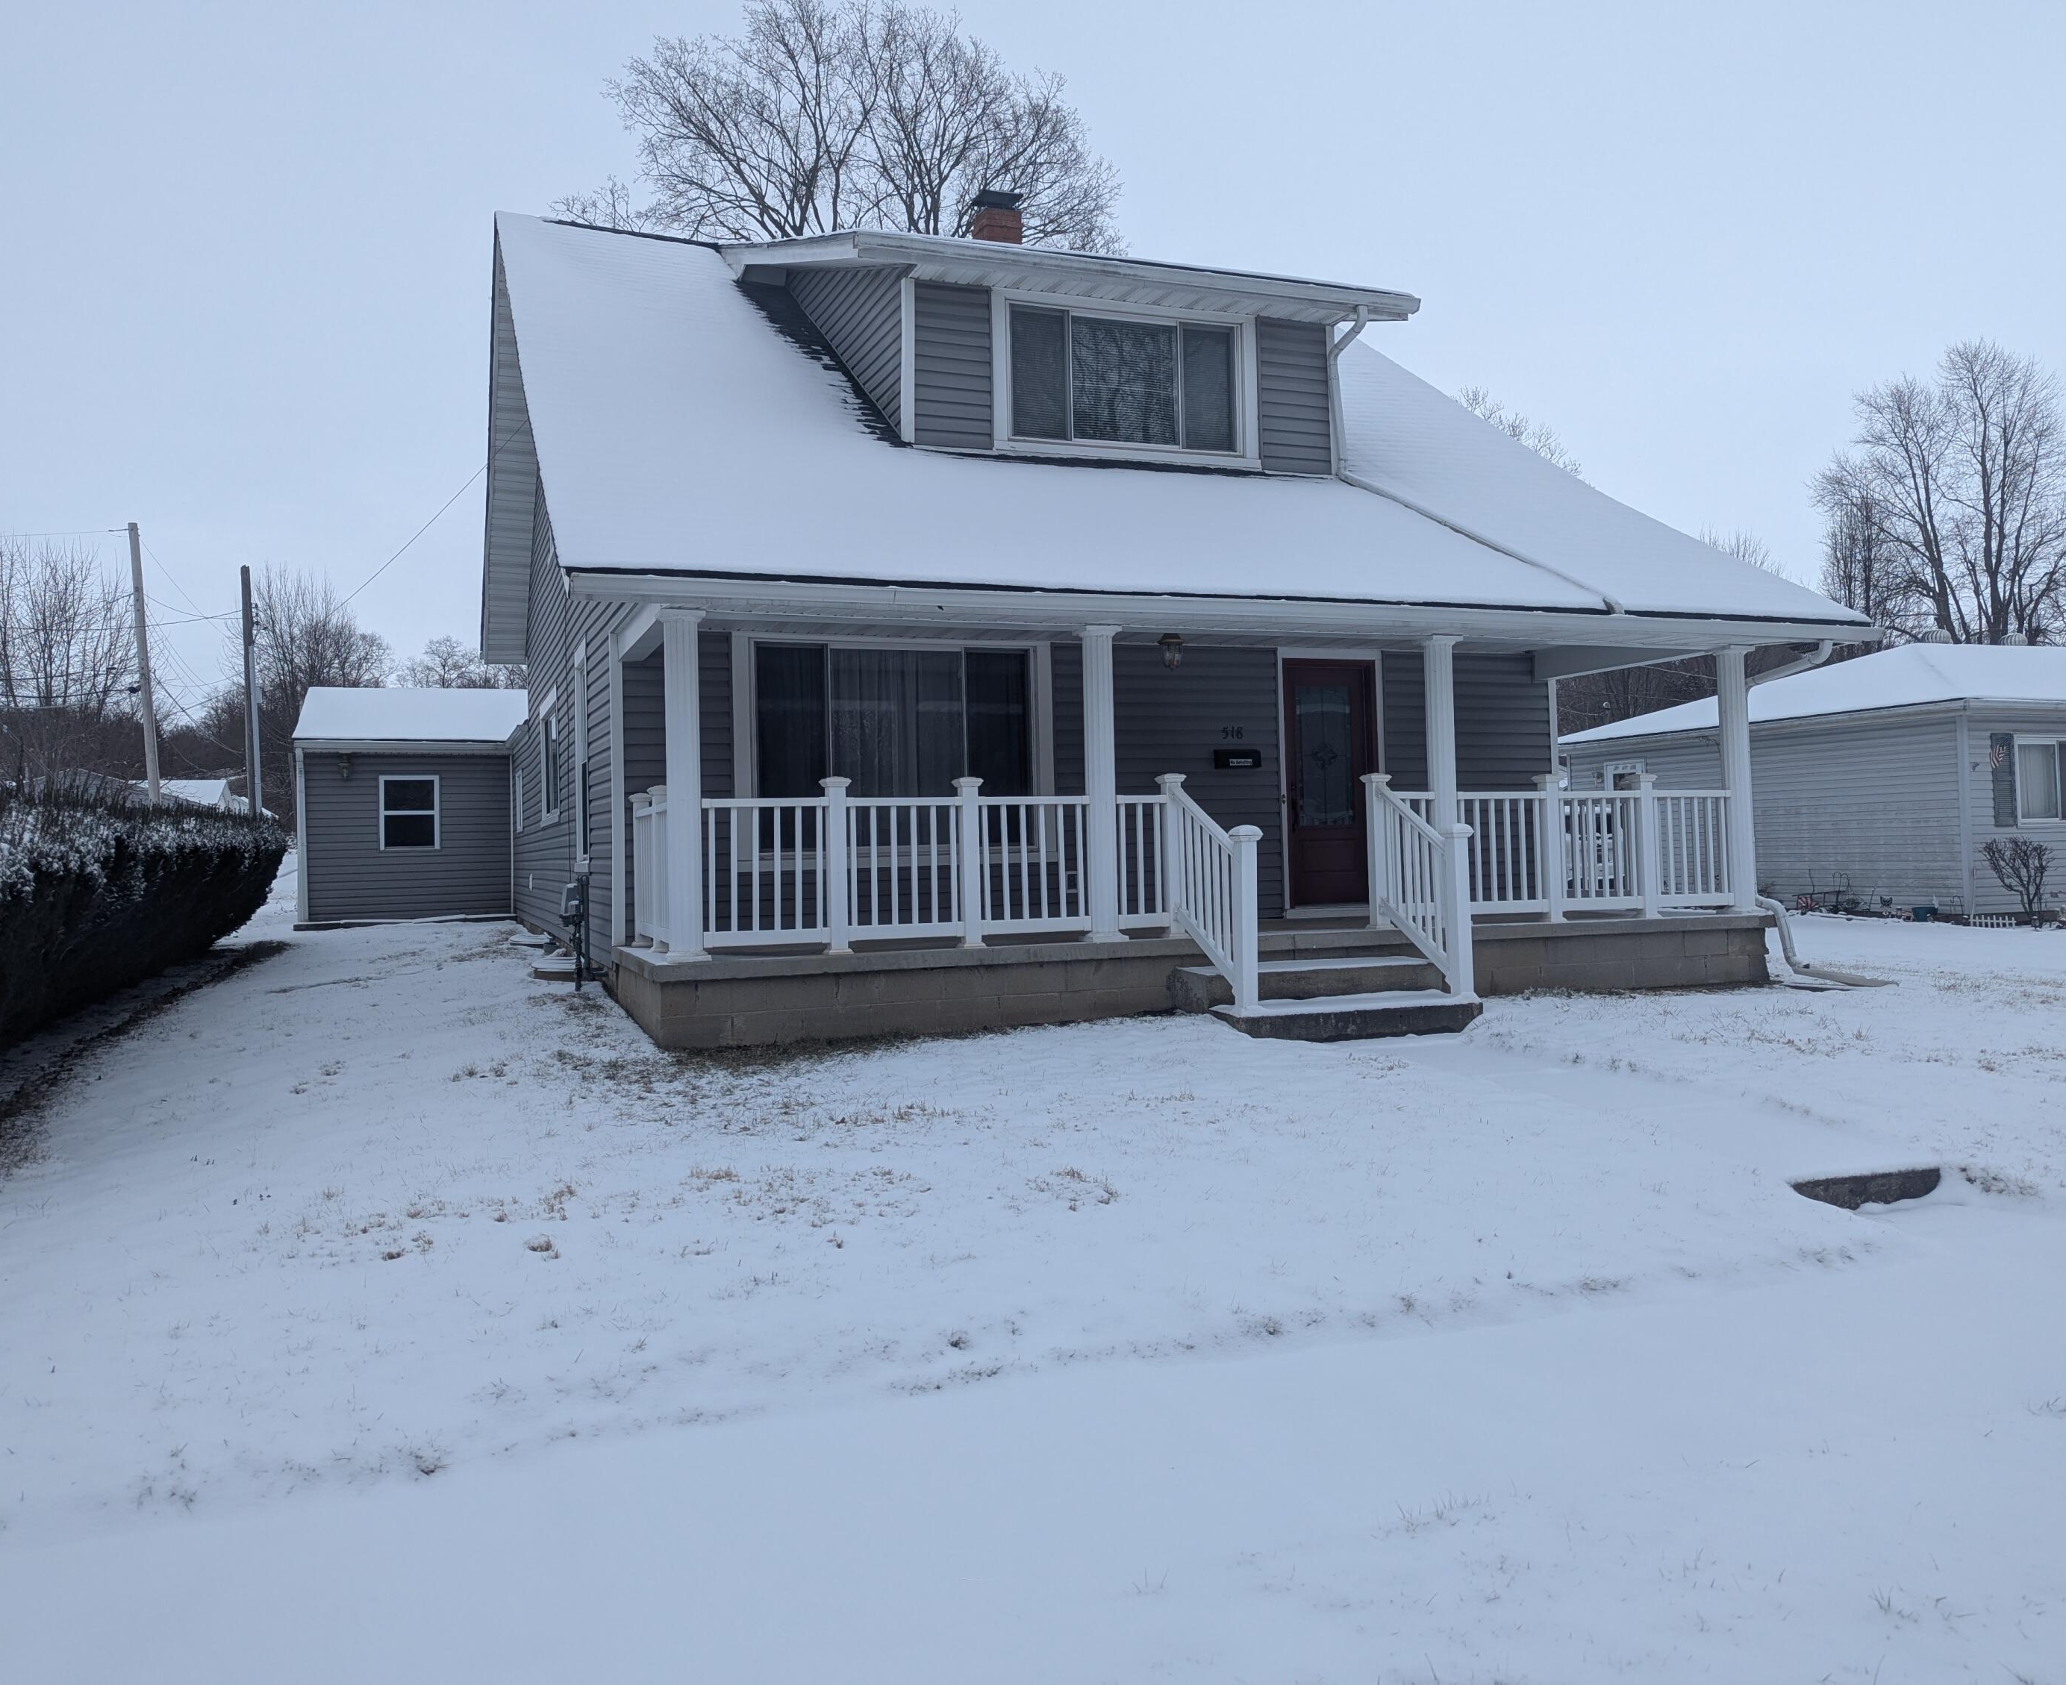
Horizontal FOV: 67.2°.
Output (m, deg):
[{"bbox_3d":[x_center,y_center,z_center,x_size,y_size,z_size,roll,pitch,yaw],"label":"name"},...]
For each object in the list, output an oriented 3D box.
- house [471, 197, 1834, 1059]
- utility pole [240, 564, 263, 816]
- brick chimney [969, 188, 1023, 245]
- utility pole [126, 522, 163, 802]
[{"bbox_3d":[-0.376,-2.576,15.987,9.535,7.608,13.328,-1,0,-21],"label":"house"},{"bbox_3d":[-20.087,-2.641,40.009,0.300,8.955,0.300,-2,0,-21],"label":"utility pole"},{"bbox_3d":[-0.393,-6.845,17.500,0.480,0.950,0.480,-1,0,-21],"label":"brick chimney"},{"bbox_3d":[-19.898,-2.704,35.075,0.270,9.041,0.270,-5,1,-21],"label":"utility pole"}]

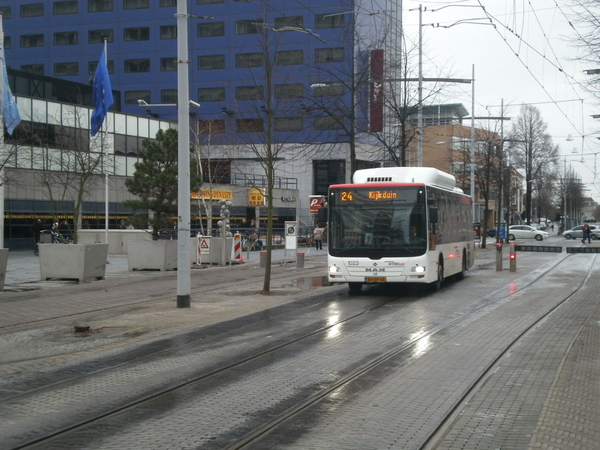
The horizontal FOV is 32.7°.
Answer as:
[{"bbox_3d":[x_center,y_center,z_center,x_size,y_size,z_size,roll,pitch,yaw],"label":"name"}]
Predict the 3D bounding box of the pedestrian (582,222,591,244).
[{"bbox_3d":[24.400,0.770,87.000,0.450,1.710,0.550,0,0,16],"label":"pedestrian"}]

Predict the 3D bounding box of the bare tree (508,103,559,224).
[{"bbox_3d":[30.800,-7.330,135.000,6.700,17.200,6.700,0,0,0],"label":"bare tree"}]

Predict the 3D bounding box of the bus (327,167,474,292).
[{"bbox_3d":[3.470,0.120,31.380,2.520,3.300,12.000,0,0,15],"label":"bus"}]

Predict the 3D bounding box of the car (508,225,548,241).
[{"bbox_3d":[21.950,0.790,98.500,4.450,1.500,1.800,0,0,18],"label":"car"}]

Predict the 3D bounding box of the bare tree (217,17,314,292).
[{"bbox_3d":[-0.910,-1.860,27.000,2.600,7.300,2.600,0,0,0],"label":"bare tree"}]

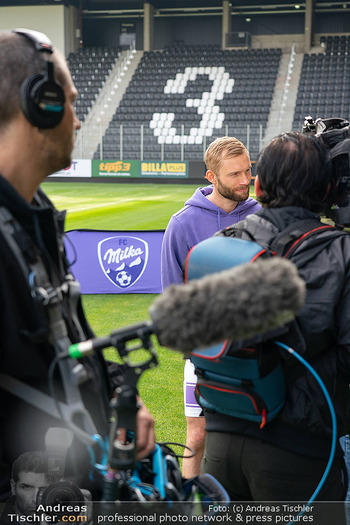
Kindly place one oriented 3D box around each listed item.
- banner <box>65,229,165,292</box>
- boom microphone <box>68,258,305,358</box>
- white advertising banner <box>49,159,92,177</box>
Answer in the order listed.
[{"bbox_3d":[-0.654,-0.015,9.292,1.600,0.778,0.300,0,8,-3],"label":"banner"},{"bbox_3d":[0.030,0.090,1.270,0.420,0.115,0.112,-14,13,-19],"label":"boom microphone"},{"bbox_3d":[-6.647,-5.829,46.816,3.100,1.050,0.100,2,8,8],"label":"white advertising banner"}]

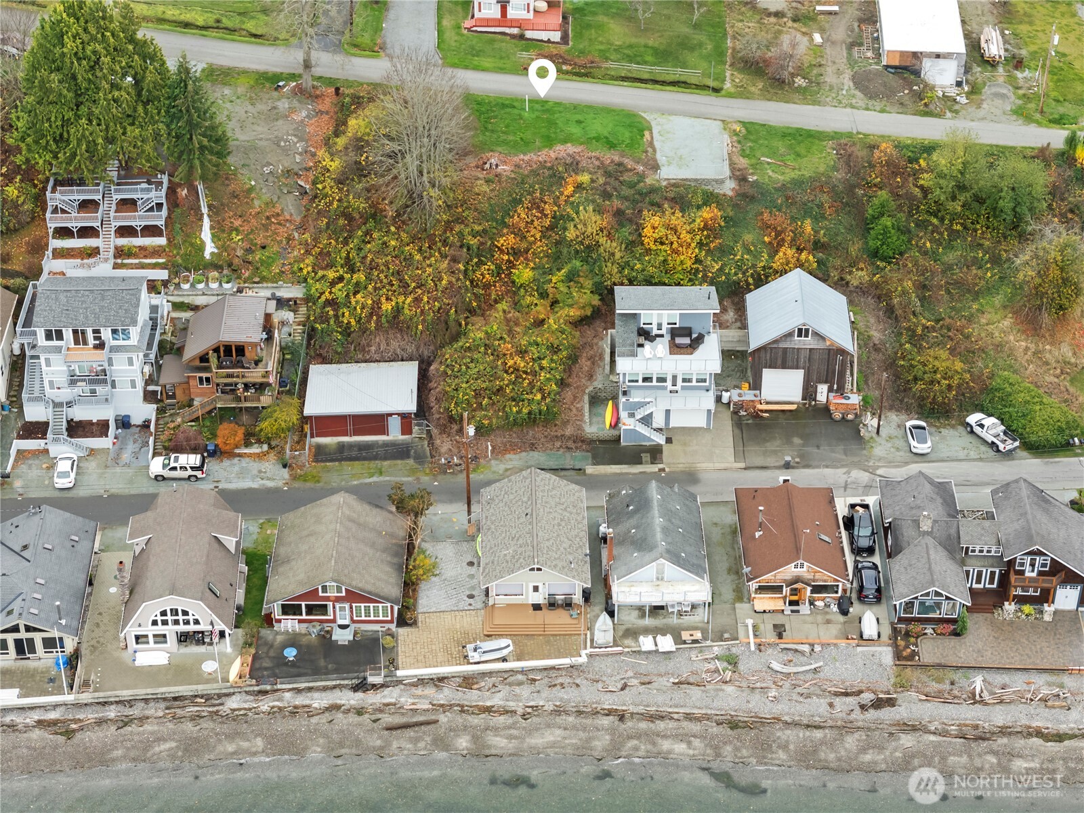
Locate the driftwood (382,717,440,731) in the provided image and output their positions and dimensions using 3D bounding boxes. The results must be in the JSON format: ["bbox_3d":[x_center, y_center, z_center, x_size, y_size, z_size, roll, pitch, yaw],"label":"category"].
[{"bbox_3d":[-10.184,24.763,170.644,4.393,0.360,0.380,-7,36,-9],"label":"driftwood"}]

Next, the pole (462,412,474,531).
[{"bbox_3d":[-6.141,5.555,183.754,0.950,12.100,0.500,0,35,0],"label":"pole"}]

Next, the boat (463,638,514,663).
[{"bbox_3d":[-4.388,19.309,174.268,4.000,0.950,1.500,-5,35,-7],"label":"boat"}]

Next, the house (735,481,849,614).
[{"bbox_3d":[20.763,10.727,182.039,8.435,5.136,13.317,0,36,0],"label":"house"}]

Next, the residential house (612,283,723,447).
[{"bbox_3d":[11.304,-4.268,199.203,9.168,8.900,14.022,0,36,-1],"label":"residential house"}]

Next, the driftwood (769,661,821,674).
[{"bbox_3d":[20.135,20.678,174.111,4.200,0.420,1.050,0,35,0],"label":"driftwood"}]

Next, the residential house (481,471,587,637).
[{"bbox_3d":[-0.653,11.740,180.928,8.850,5.200,15.600,-1,35,-1],"label":"residential house"}]

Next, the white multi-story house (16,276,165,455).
[{"bbox_3d":[-40.615,-4.272,196.821,12.222,12.100,12.898,-1,36,-1],"label":"white multi-story house"}]

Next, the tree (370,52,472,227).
[{"bbox_3d":[-11.375,-25.022,205.703,9.500,17.300,9.000,0,36,0],"label":"tree"}]

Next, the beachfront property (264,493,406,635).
[{"bbox_3d":[-16.714,12.821,178.798,10.979,5.545,11.769,0,36,1],"label":"beachfront property"}]

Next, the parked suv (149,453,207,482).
[{"bbox_3d":[-31.859,5.252,192.336,5.130,1.930,2.000,2,36,3],"label":"parked suv"}]

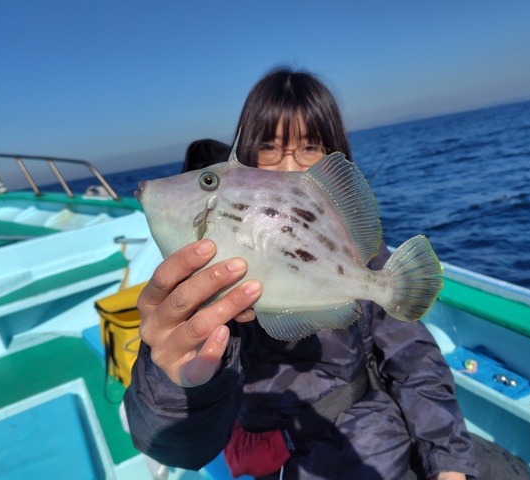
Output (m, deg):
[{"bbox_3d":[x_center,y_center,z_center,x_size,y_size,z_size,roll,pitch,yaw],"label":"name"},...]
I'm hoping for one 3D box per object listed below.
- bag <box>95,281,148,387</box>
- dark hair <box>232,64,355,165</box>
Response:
[{"bbox_3d":[-0.635,0.485,2.205,0.350,0.365,0.250,-18,16,-40],"label":"bag"},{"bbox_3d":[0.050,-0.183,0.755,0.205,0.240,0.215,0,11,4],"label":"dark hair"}]

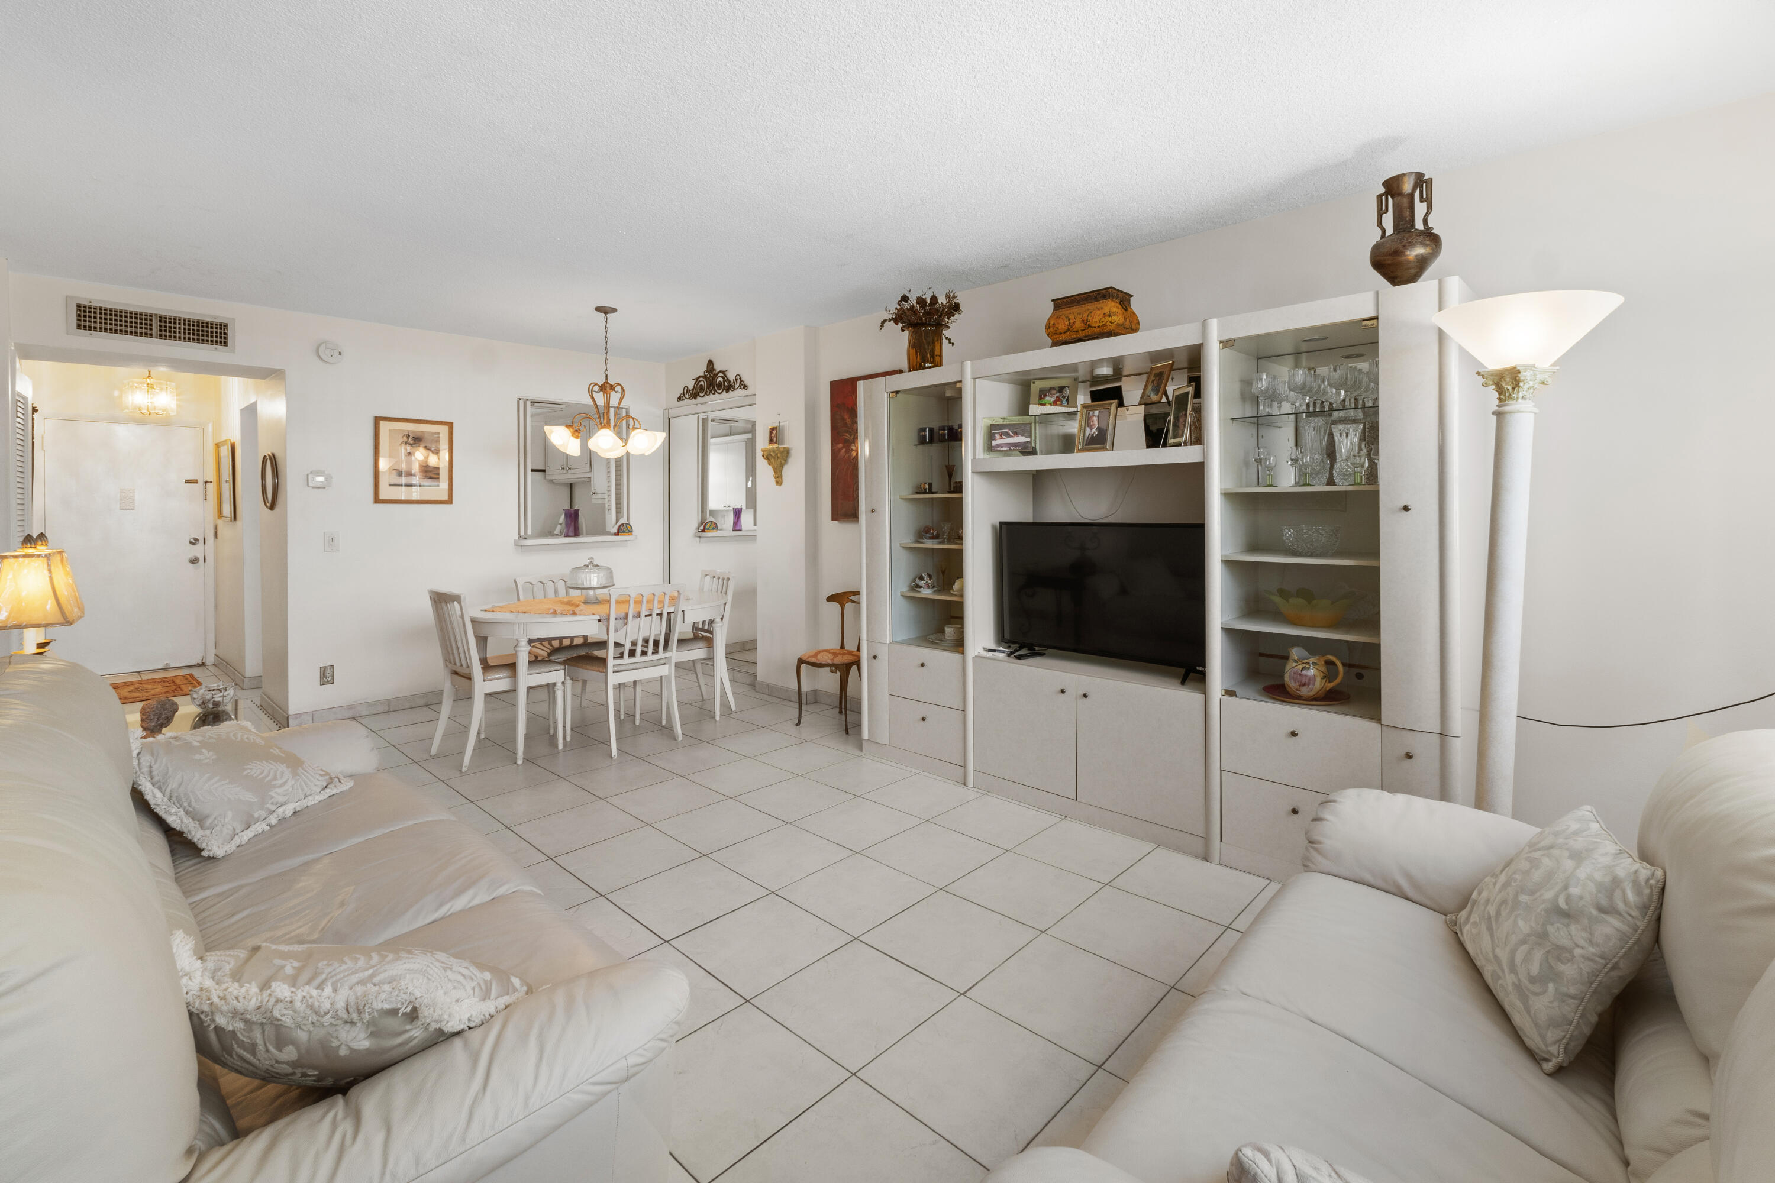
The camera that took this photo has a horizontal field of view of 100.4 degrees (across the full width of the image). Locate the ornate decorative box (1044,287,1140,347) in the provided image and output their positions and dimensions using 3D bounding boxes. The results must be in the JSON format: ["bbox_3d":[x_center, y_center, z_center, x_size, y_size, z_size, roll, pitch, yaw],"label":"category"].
[{"bbox_3d":[0.895,-1.167,3.214,0.335,0.225,0.235,4,6,43],"label":"ornate decorative box"}]

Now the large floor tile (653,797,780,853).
[{"bbox_3d":[-0.685,0.964,3.038,0.390,0.012,0.390,5,8,43],"label":"large floor tile"}]

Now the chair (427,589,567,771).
[{"bbox_3d":[-2.223,0.447,4.184,0.470,0.895,0.550,5,7,44],"label":"chair"}]

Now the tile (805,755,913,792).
[{"bbox_3d":[-0.144,0.928,3.705,0.402,0.012,0.404,5,7,42],"label":"tile"}]

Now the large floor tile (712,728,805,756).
[{"bbox_3d":[-0.758,0.881,4.334,0.415,0.010,0.415,5,7,44],"label":"large floor tile"}]

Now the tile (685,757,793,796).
[{"bbox_3d":[-0.704,0.909,3.600,0.390,0.012,0.390,5,8,43],"label":"tile"}]

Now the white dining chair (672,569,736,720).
[{"bbox_3d":[-1.346,0.347,4.870,0.465,0.905,0.550,5,7,42],"label":"white dining chair"}]

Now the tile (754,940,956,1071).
[{"bbox_3d":[-0.082,1.094,1.981,0.402,0.012,0.404,5,7,42],"label":"tile"}]

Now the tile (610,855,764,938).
[{"bbox_3d":[-0.665,1.019,2.475,0.390,0.012,0.390,5,8,43],"label":"tile"}]

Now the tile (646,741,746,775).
[{"bbox_3d":[-1.024,0.901,3.974,0.403,0.010,0.403,5,8,43],"label":"tile"}]

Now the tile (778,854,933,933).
[{"bbox_3d":[-0.106,1.072,2.638,0.415,0.010,0.415,5,7,44],"label":"tile"}]

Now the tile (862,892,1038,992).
[{"bbox_3d":[0.193,1.066,2.289,0.403,0.010,0.403,5,8,43],"label":"tile"}]

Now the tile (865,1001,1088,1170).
[{"bbox_3d":[0.213,1.121,1.717,0.402,0.012,0.404,5,7,42],"label":"tile"}]

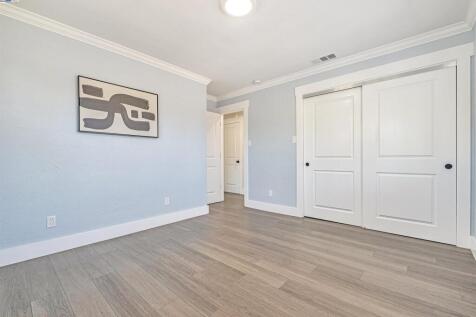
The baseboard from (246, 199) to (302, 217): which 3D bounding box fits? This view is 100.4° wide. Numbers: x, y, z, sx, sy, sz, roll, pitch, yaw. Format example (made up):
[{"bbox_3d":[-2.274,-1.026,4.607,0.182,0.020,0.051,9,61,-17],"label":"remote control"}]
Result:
[{"bbox_3d":[0.621,0.946,3.810,1.120,0.140,0.017,0,0,42],"label":"baseboard"}]

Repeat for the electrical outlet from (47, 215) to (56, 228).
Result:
[{"bbox_3d":[-1.977,0.671,2.107,0.008,0.115,0.072,0,0,42],"label":"electrical outlet"}]

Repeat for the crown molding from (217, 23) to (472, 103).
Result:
[{"bbox_3d":[0.984,-1.412,3.449,4.060,0.085,0.080,0,0,42],"label":"crown molding"}]

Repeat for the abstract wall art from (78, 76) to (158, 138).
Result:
[{"bbox_3d":[-1.512,-0.626,2.626,0.030,0.638,0.945,0,0,42],"label":"abstract wall art"}]

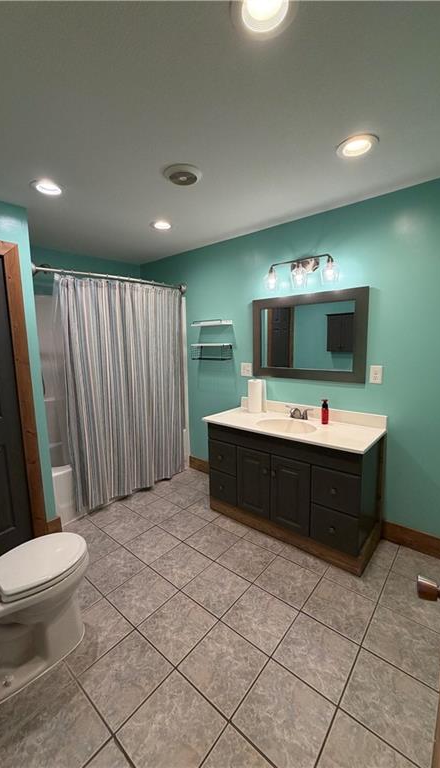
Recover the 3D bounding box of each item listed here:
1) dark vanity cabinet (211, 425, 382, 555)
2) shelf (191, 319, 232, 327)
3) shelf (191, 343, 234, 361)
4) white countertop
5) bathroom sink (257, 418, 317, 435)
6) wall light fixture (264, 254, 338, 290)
[{"bbox_3d":[0.538,0.698,2.433,1.210,0.760,0.512,6,11,40],"label":"dark vanity cabinet"},{"bbox_3d":[-0.083,-0.579,2.995,0.389,0.050,0.152,6,11,40],"label":"shelf"},{"bbox_3d":[-0.082,-0.312,3.037,0.391,0.160,0.152,6,11,40],"label":"shelf"},{"bbox_3d":[0.519,0.267,2.366,1.247,0.114,0.532,6,11,40],"label":"white countertop"},{"bbox_3d":[0.492,0.376,2.315,0.457,0.136,0.352,6,11,40],"label":"bathroom sink"},{"bbox_3d":[0.613,-0.828,2.348,0.586,0.223,0.171,6,11,40],"label":"wall light fixture"}]

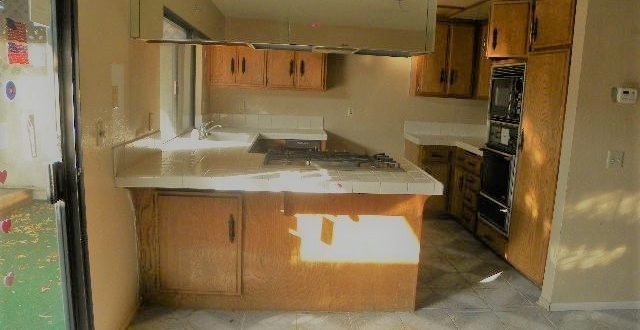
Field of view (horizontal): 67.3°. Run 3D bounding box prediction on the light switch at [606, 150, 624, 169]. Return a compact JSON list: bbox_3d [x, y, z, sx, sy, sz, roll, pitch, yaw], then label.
[{"bbox_3d":[1.938,-0.035,3.154,0.115,0.115,0.012,2,9,-3],"label":"light switch"}]

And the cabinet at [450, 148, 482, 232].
[{"bbox_3d":[1.773,0.294,4.910,0.600,0.870,0.750,2,9,-3],"label":"cabinet"}]

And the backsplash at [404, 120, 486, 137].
[{"bbox_3d":[1.530,-0.432,5.810,1.010,0.155,0.020,2,9,-3],"label":"backsplash"}]

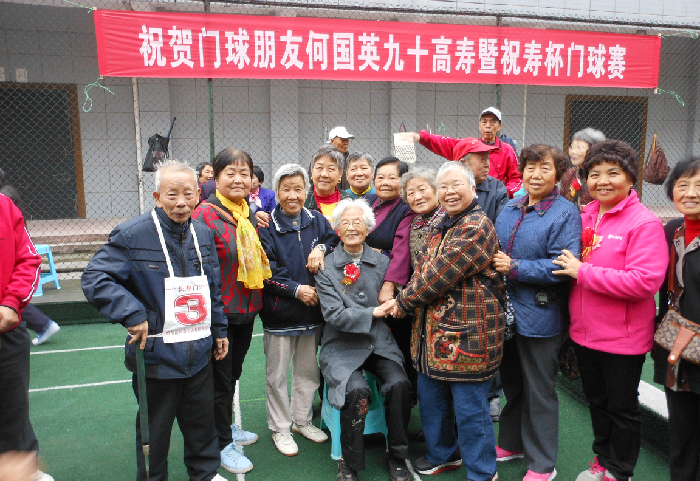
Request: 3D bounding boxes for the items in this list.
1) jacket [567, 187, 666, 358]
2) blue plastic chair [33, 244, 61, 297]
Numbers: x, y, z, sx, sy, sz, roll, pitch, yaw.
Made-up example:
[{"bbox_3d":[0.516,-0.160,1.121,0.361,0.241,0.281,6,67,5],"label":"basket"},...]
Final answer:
[{"bbox_3d":[1.177,0.133,2.510,0.340,0.700,0.460,-7,11,-40],"label":"jacket"},{"bbox_3d":[-2.984,0.279,5.427,0.330,0.435,0.330,-2,10,-11],"label":"blue plastic chair"}]

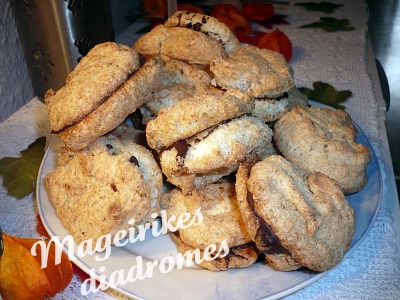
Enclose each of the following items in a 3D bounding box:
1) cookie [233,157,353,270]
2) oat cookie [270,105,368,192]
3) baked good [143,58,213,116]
[{"bbox_3d":[0.052,0.034,0.218,0.070,0.035,0.066,34,42,-13],"label":"cookie"},{"bbox_3d":[0.081,0.000,0.271,0.071,0.036,0.065,37,44,11],"label":"oat cookie"},{"bbox_3d":[-0.017,-0.040,0.296,0.070,0.036,0.066,-6,46,6],"label":"baked good"}]

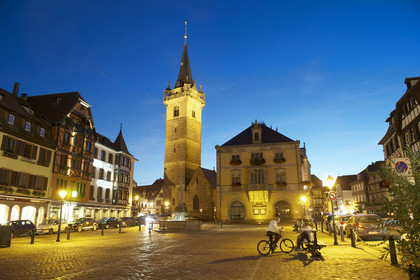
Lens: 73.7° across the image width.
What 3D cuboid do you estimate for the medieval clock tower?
[{"bbox_3d":[-7.500,-7.870,80.391,8.800,59.500,8.800,-9,-17,29],"label":"medieval clock tower"}]

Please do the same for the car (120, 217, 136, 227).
[{"bbox_3d":[-13.042,12.505,42.846,1.750,1.500,4.100,-4,-15,14],"label":"car"}]

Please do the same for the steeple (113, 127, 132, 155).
[{"bbox_3d":[-16.564,-0.006,52.711,3.100,5.700,3.300,-3,-15,10],"label":"steeple"}]

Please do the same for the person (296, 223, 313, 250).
[{"bbox_3d":[5.279,5.399,15.748,0.800,1.320,0.520,-5,-15,15],"label":"person"}]

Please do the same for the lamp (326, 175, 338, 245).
[{"bbox_3d":[7.808,4.366,17.803,0.450,4.280,0.450,-4,-15,13],"label":"lamp"}]

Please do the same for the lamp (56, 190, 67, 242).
[{"bbox_3d":[-11.671,5.845,22.005,0.450,4.000,0.450,-4,-15,13],"label":"lamp"}]

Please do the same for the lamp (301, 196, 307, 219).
[{"bbox_3d":[10.257,7.851,29.991,0.450,3.800,0.450,-3,-15,10],"label":"lamp"}]

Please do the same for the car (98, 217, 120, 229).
[{"bbox_3d":[-14.100,11.548,39.141,1.740,1.470,4.100,-1,-15,4],"label":"car"}]

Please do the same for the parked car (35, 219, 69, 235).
[{"bbox_3d":[-15.450,8.472,27.646,1.700,1.410,4.200,0,-15,1],"label":"parked car"}]

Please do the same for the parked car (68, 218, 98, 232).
[{"bbox_3d":[-15.618,10.295,34.149,1.720,1.520,4.000,-4,-15,14],"label":"parked car"}]

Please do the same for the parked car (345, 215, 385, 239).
[{"bbox_3d":[10.850,6.153,19.830,1.800,1.620,4.350,-4,-16,15],"label":"parked car"}]

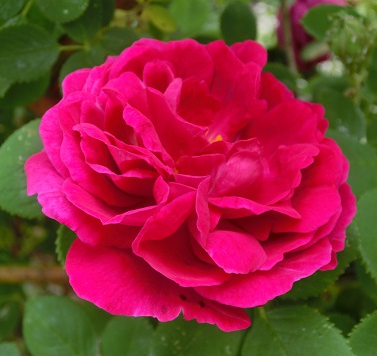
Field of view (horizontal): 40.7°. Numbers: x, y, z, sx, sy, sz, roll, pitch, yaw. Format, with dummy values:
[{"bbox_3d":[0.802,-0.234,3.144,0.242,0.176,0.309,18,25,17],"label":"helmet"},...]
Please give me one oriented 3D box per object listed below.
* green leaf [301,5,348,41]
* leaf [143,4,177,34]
[{"bbox_3d":[0.086,-0.094,0.310,0.033,0.015,0.024,0,69,6],"label":"green leaf"},{"bbox_3d":[-0.018,-0.101,0.320,0.021,0.012,0.018,0,69,0],"label":"leaf"}]

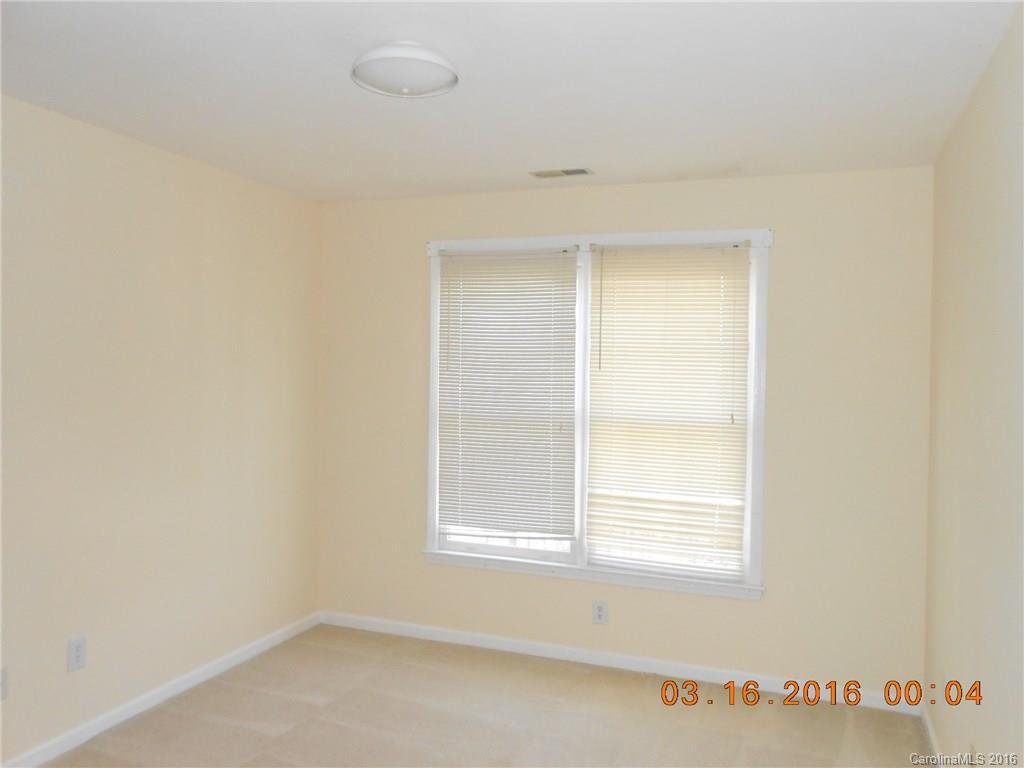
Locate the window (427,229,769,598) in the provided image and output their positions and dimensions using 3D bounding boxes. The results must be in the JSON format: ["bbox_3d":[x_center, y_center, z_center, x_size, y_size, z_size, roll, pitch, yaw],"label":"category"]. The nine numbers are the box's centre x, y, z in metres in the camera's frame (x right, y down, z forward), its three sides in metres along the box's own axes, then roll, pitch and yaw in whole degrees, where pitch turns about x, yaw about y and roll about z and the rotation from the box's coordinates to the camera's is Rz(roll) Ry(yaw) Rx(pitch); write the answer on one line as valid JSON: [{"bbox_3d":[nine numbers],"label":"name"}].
[{"bbox_3d":[0.360,0.123,3.867,1.755,1.727,0.100,1,1,21],"label":"window"}]

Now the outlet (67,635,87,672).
[{"bbox_3d":[-1.671,1.038,2.953,0.012,0.118,0.074,1,1,21],"label":"outlet"}]

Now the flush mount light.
[{"bbox_3d":[-0.326,-0.922,2.329,0.325,0.100,0.325,1,1,0],"label":"flush mount light"}]

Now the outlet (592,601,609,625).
[{"bbox_3d":[0.439,1.140,3.824,0.074,0.118,0.012,1,1,21],"label":"outlet"}]

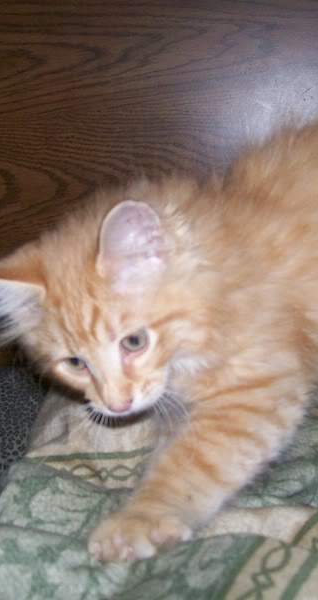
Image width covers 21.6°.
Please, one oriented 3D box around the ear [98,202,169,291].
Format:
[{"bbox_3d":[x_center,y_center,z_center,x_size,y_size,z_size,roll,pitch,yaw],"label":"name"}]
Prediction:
[{"bbox_3d":[-0.016,-0.031,0.490,0.042,0.054,0.025,-2,9,0],"label":"ear"}]

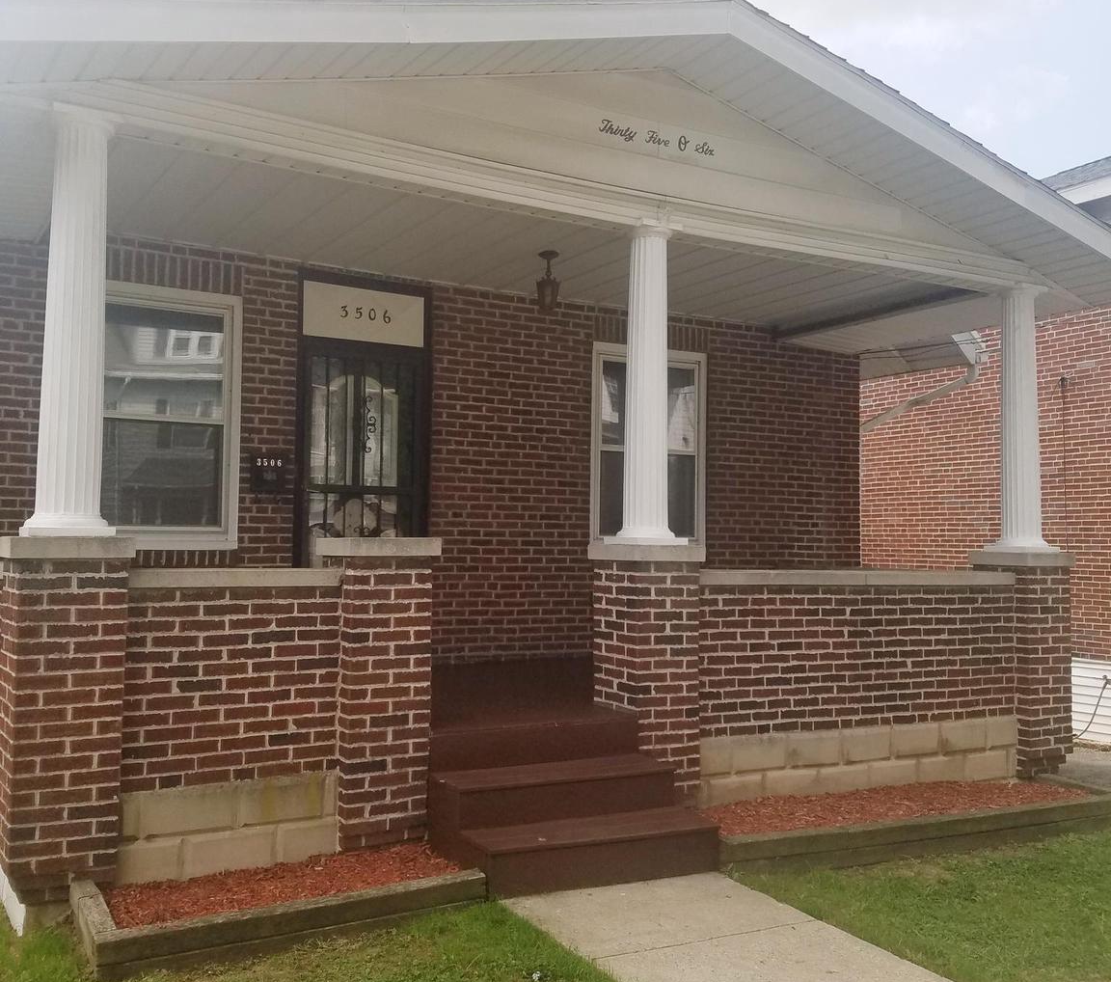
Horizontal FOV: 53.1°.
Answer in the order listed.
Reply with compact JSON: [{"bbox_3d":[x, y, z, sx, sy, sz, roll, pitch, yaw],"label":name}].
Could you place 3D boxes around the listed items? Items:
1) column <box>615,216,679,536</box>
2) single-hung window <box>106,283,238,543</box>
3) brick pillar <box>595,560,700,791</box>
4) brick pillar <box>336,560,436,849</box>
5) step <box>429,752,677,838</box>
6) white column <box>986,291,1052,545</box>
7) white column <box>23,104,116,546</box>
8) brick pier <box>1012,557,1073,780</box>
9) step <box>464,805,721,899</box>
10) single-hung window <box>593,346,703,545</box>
[{"bbox_3d":[0.528,-0.598,6.362,0.350,1.813,0.350,1,-3,0],"label":"column"},{"bbox_3d":[-2.651,-0.482,7.332,1.110,1.718,0.110,2,-4,-29],"label":"single-hung window"},{"bbox_3d":[0.508,1.032,6.090,0.410,1.277,0.420,2,-3,-29],"label":"brick pillar"},{"bbox_3d":[-0.891,1.008,5.503,0.419,1.357,0.419,2,-4,-29],"label":"brick pillar"},{"bbox_3d":[-0.001,1.519,5.646,1.210,0.210,0.405,2,-4,-29],"label":"step"},{"bbox_3d":[3.294,-0.481,7.878,0.350,1.830,0.350,2,-4,-29],"label":"white column"},{"bbox_3d":[-2.118,-0.712,4.911,0.350,1.840,0.350,2,-4,-29],"label":"white column"},{"bbox_3d":[3.291,1.224,7.793,0.419,1.405,0.419,2,-4,-29],"label":"brick pier"},{"bbox_3d":[0.172,1.711,5.306,1.180,0.205,0.370,2,-4,-29],"label":"step"},{"bbox_3d":[0.766,-0.342,9.205,1.120,1.670,0.110,2,-4,-29],"label":"single-hung window"}]

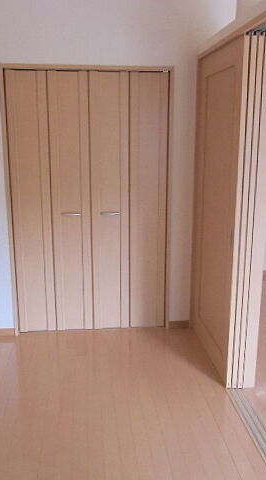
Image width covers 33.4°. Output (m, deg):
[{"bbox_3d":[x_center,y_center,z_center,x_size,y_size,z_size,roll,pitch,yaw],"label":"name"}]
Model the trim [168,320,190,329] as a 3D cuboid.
[{"bbox_3d":[0.381,0.695,3.645,0.166,0.062,0.013,-2,14,-6],"label":"trim"}]

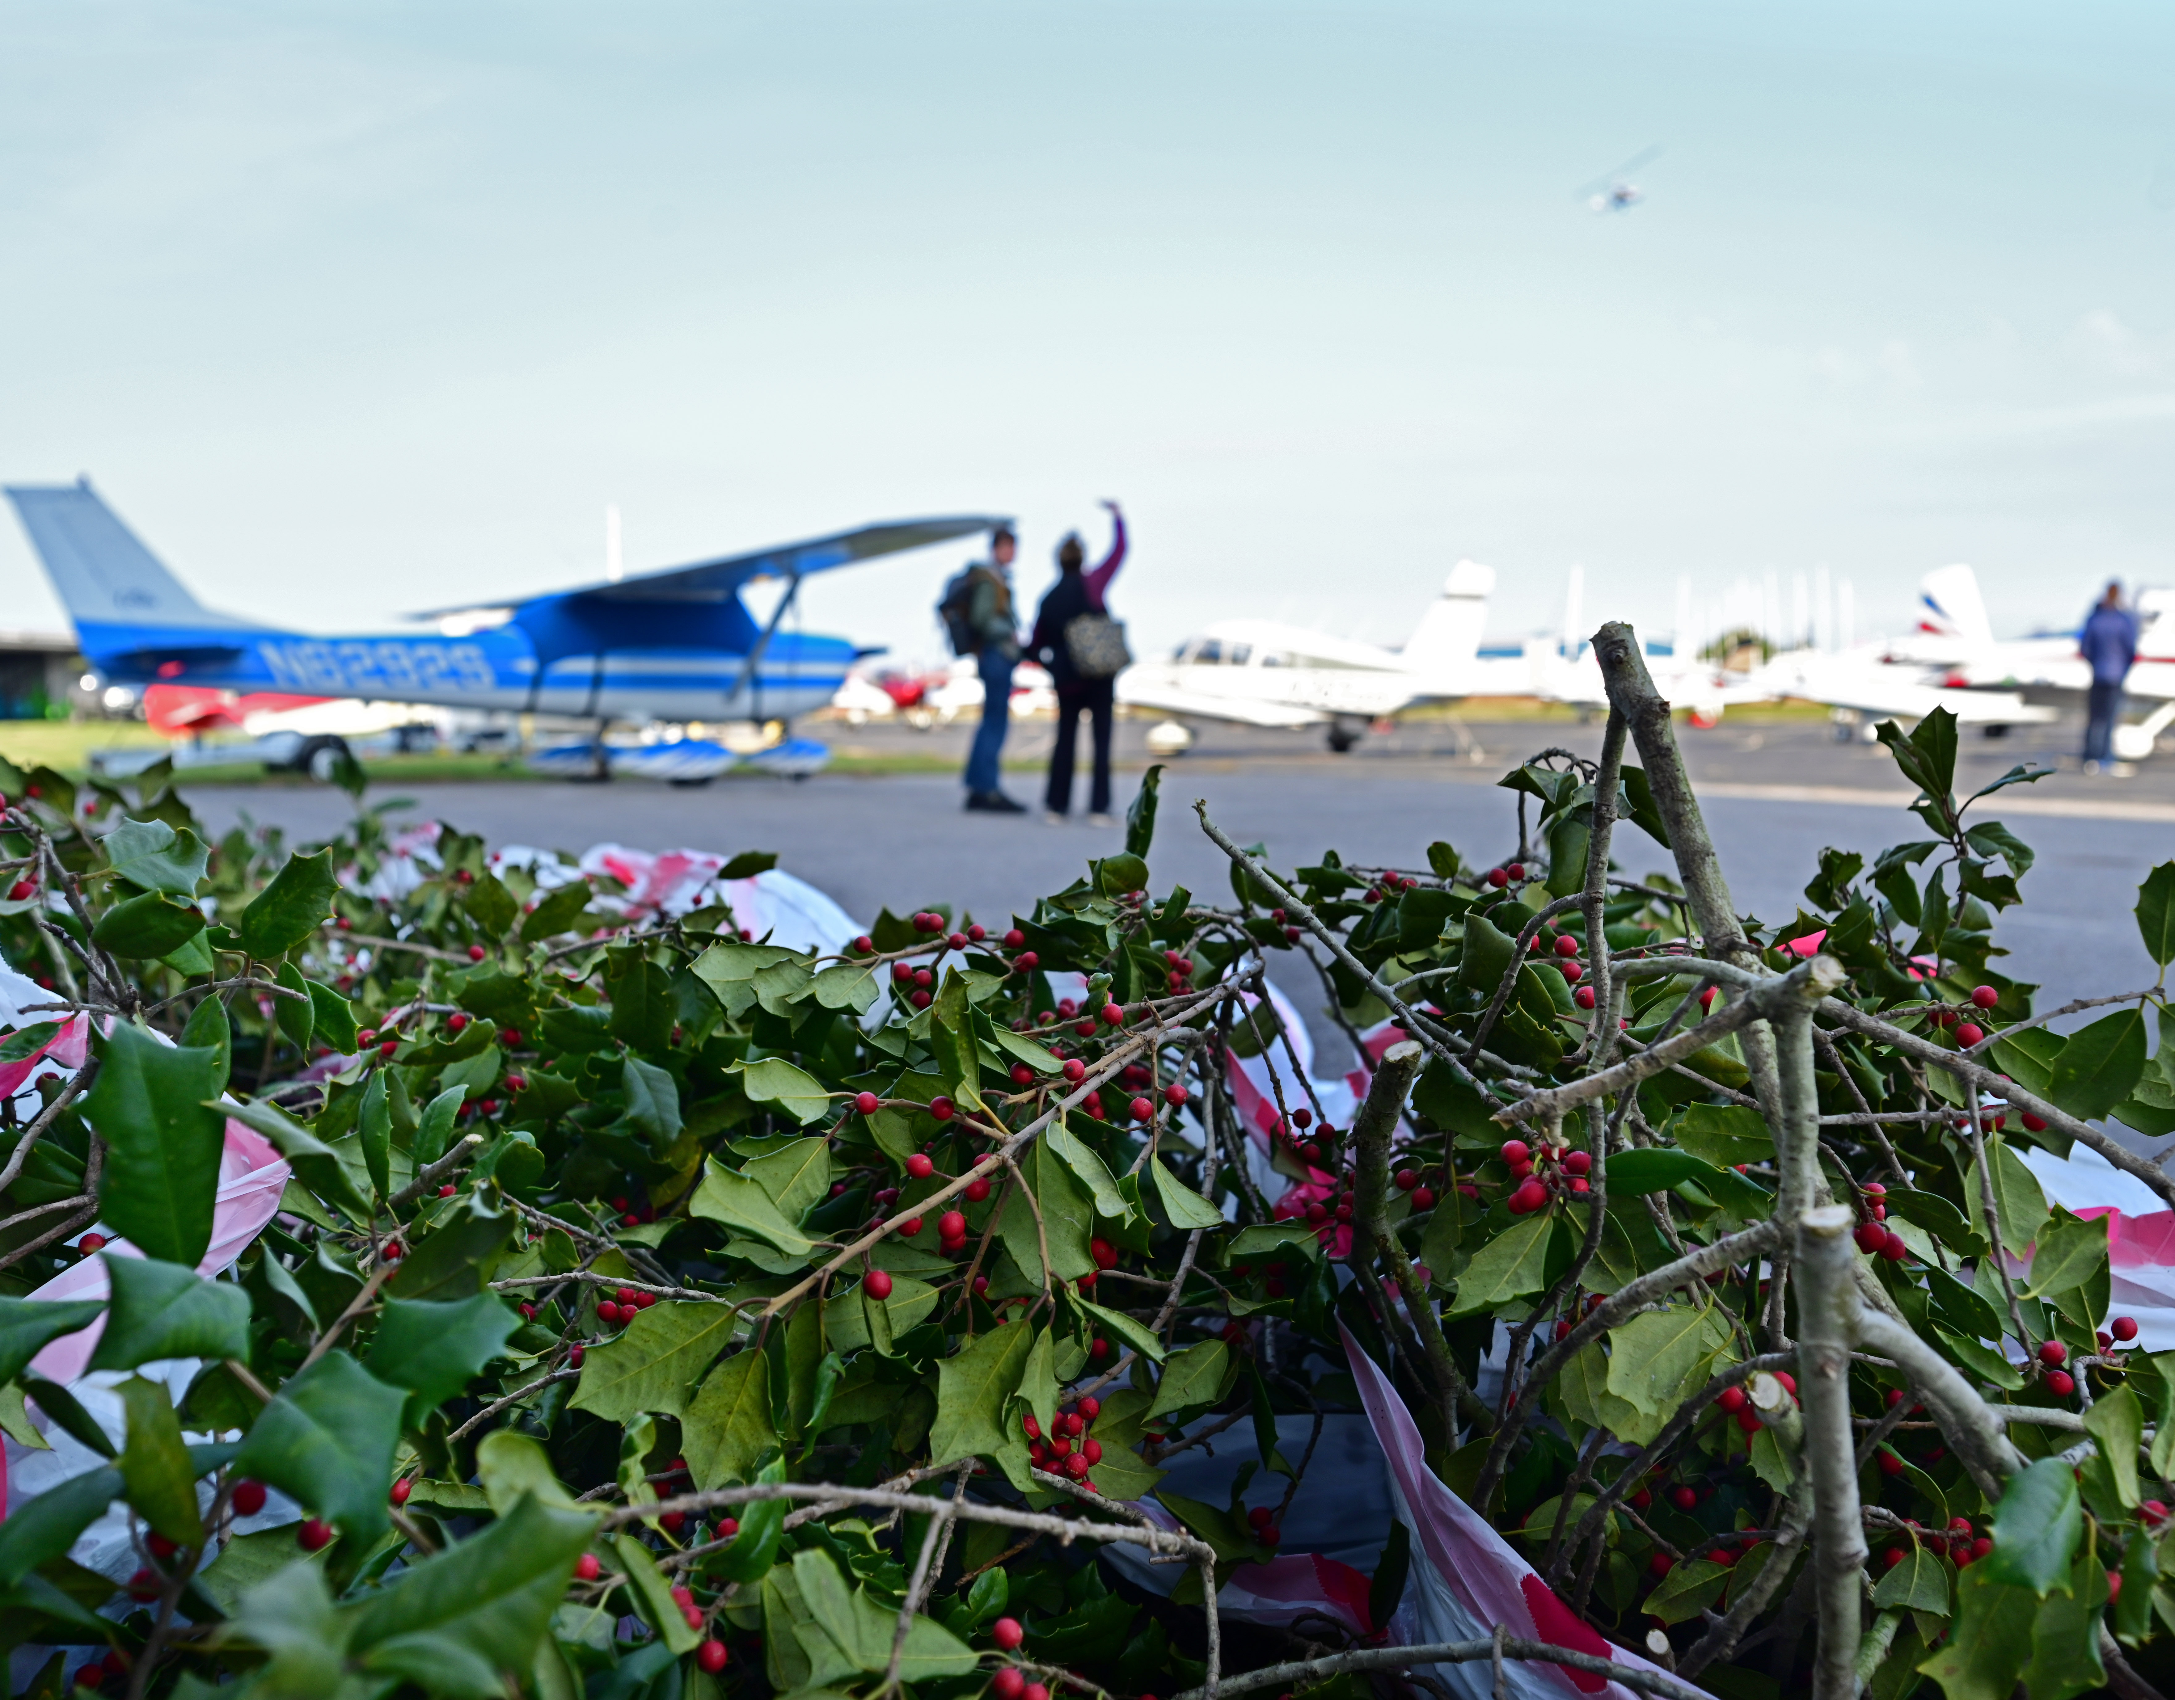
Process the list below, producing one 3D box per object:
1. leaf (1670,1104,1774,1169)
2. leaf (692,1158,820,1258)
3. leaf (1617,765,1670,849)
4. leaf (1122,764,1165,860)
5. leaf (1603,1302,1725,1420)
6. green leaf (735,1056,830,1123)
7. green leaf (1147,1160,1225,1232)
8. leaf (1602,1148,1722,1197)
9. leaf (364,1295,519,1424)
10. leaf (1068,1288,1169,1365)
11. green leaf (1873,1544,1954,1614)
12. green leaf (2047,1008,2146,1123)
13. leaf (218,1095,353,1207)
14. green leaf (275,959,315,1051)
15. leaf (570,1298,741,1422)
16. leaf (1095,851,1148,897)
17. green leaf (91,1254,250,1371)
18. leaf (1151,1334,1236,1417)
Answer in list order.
[{"bbox_3d":[0.255,0.114,0.788,0.045,0.025,0.010,5,-26,3],"label":"leaf"},{"bbox_3d":[-0.104,0.112,0.620,0.042,0.011,0.026,24,-43,-6],"label":"leaf"},{"bbox_3d":[0.212,-0.017,0.760,0.023,0.046,0.014,-30,0,10],"label":"leaf"},{"bbox_3d":[0.025,-0.017,0.910,0.019,0.047,0.012,13,0,37],"label":"leaf"},{"bbox_3d":[0.186,0.165,0.640,0.038,0.033,0.010,-41,-9,0],"label":"leaf"},{"bbox_3d":[-0.113,0.089,0.730,0.042,0.026,0.018,8,15,-2],"label":"green leaf"},{"bbox_3d":[0.034,0.120,0.690,0.021,0.036,0.012,-38,19,41],"label":"green leaf"},{"bbox_3d":[0.191,0.107,0.660,0.044,0.010,0.025,0,30,0],"label":"leaf"},{"bbox_3d":[-0.176,0.138,0.540,0.042,0.033,0.013,-24,-28,-9],"label":"leaf"},{"bbox_3d":[0.012,0.182,0.756,0.043,0.010,0.017,31,33,28],"label":"leaf"},{"bbox_3d":[0.275,0.243,0.660,0.028,0.030,0.016,3,24,-1],"label":"green leaf"},{"bbox_3d":[0.387,0.083,0.760,0.032,0.047,0.009,41,0,-1],"label":"green leaf"},{"bbox_3d":[-0.230,0.088,0.570,0.050,0.020,0.013,35,-42,-17],"label":"leaf"},{"bbox_3d":[-0.323,0.065,0.810,0.019,0.043,0.014,-5,3,11],"label":"green leaf"},{"bbox_3d":[-0.155,0.183,0.710,0.068,0.042,0.016,-27,6,3],"label":"leaf"},{"bbox_3d":[0.017,0.012,0.970,0.028,0.024,0.016,0,-25,-18],"label":"leaf"},{"bbox_3d":[-0.231,0.117,0.500,0.042,0.015,0.032,-11,49,-12],"label":"green leaf"},{"bbox_3d":[0.040,0.199,0.750,0.024,0.043,0.010,44,-6,6],"label":"leaf"}]

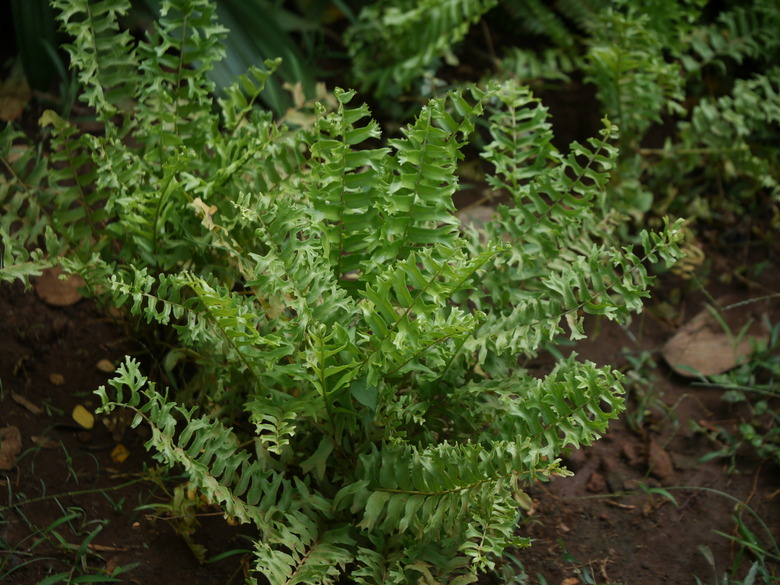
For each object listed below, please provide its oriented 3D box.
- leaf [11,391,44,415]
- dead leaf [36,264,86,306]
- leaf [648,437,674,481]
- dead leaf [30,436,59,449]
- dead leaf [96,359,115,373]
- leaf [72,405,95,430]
[{"bbox_3d":[-0.452,0.136,2.520,0.012,0.008,0.062,-25,39,-36],"label":"leaf"},{"bbox_3d":[-0.449,-0.010,2.762,0.063,0.012,0.108,-2,31,-3],"label":"dead leaf"},{"bbox_3d":[0.318,0.197,2.415,0.024,0.014,0.066,-8,44,-9],"label":"leaf"},{"bbox_3d":[-0.418,0.181,2.444,0.041,0.008,0.019,14,34,22],"label":"dead leaf"},{"bbox_3d":[-0.363,0.095,2.588,0.017,0.006,0.029,-19,36,-29],"label":"dead leaf"},{"bbox_3d":[-0.376,0.153,2.491,0.020,0.008,0.044,-22,47,-22],"label":"leaf"}]

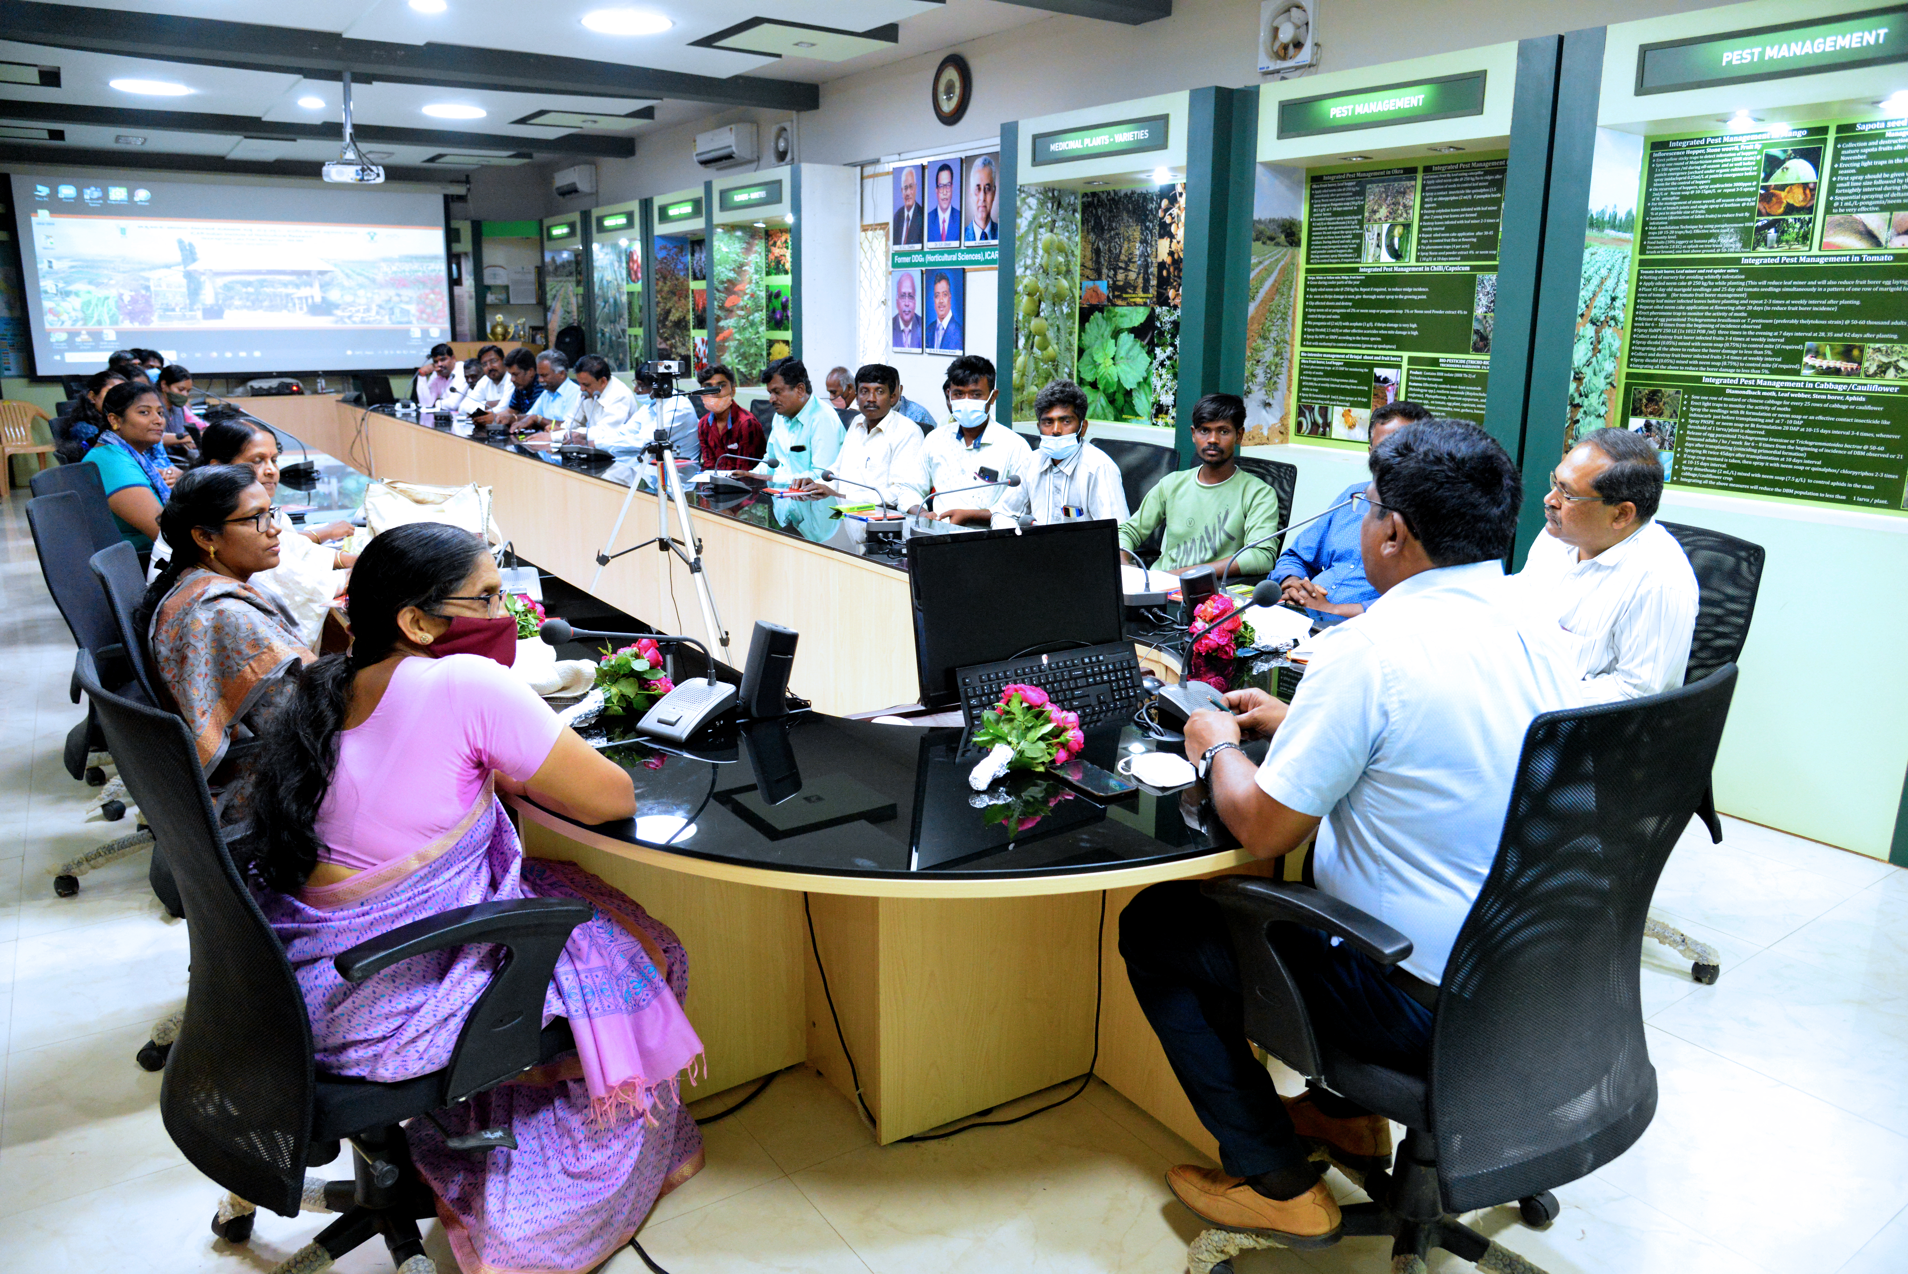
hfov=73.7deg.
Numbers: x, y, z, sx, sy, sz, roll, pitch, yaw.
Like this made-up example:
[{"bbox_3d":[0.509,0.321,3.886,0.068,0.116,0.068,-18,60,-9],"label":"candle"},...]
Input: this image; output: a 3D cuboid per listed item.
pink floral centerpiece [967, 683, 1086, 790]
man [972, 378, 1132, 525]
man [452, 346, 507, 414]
[{"bbox_3d":[0.139,0.163,2.280,0.240,0.145,0.180,-10,18,-34],"label":"pink floral centerpiece"},{"bbox_3d":[0.300,-0.331,4.900,0.580,1.270,0.760,10,18,32],"label":"man"},{"bbox_3d":[-3.546,-1.573,9.667,0.520,1.260,0.740,12,19,38],"label":"man"}]

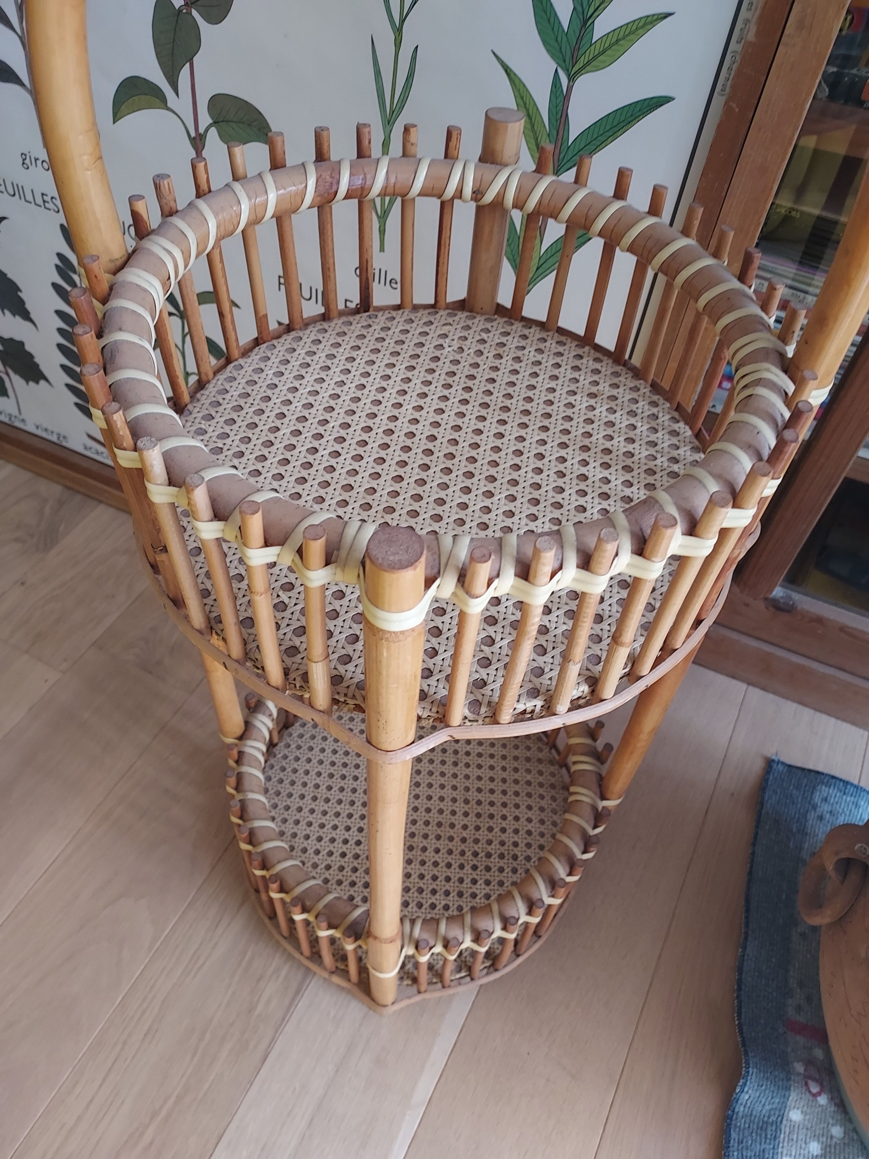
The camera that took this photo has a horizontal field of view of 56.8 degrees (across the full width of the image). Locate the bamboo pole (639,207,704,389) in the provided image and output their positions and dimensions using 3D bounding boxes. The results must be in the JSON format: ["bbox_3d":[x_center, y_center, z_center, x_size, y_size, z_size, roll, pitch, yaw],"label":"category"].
[{"bbox_3d":[0.146,-0.172,0.499,0.008,0.123,0.008,16,53,11],"label":"bamboo pole"}]

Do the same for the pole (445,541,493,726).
[{"bbox_3d":[0.013,0.030,0.332,0.008,0.126,0.008,9,52,3],"label":"pole"}]

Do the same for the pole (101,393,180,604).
[{"bbox_3d":[-0.125,-0.028,0.351,0.008,0.121,0.008,-29,59,-24],"label":"pole"}]

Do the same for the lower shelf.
[{"bbox_3d":[-0.017,0.194,0.768,0.344,0.136,0.344,8,51,3],"label":"lower shelf"}]

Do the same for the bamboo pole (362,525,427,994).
[{"bbox_3d":[-0.029,0.182,0.486,0.022,0.595,0.022,8,50,2],"label":"bamboo pole"}]

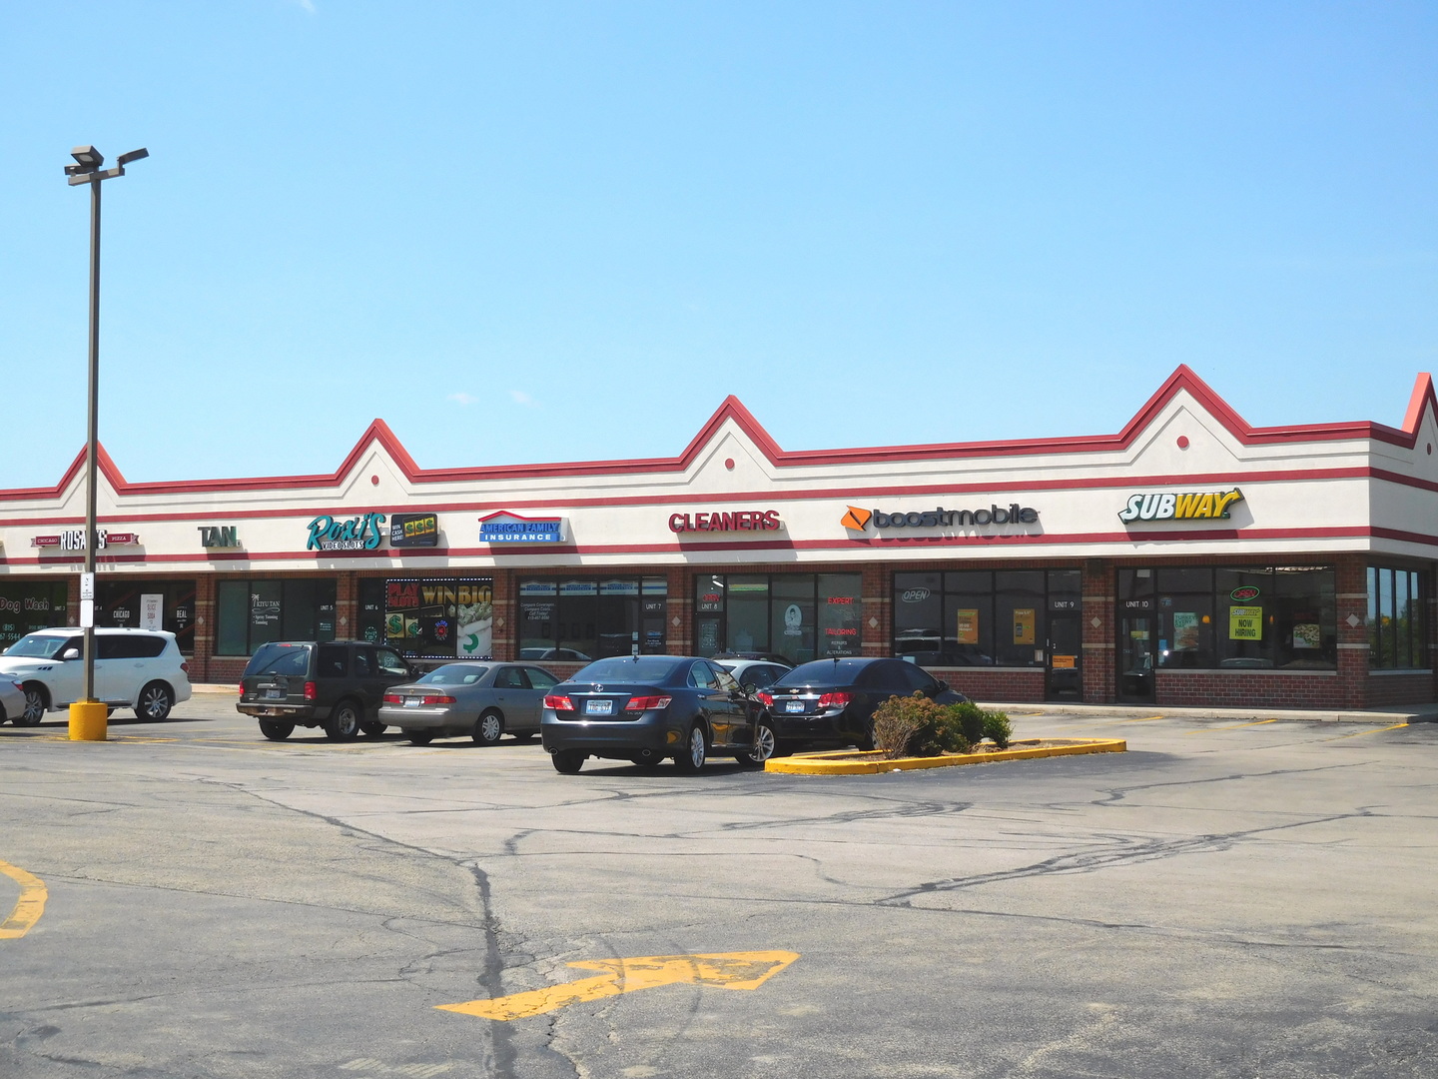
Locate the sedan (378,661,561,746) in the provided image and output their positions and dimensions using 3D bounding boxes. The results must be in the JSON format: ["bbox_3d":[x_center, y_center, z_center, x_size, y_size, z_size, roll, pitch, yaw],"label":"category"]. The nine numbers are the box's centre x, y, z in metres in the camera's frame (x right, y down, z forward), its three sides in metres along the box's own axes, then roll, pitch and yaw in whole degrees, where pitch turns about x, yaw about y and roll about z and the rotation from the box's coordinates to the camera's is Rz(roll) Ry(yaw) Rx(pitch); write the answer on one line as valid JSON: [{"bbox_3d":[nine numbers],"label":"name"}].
[{"bbox_3d":[-3.736,2.813,35.934,1.790,1.420,4.790,-2,-3,34],"label":"sedan"}]

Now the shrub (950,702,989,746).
[{"bbox_3d":[3.575,2.695,30.114,0.720,0.682,0.700,0,-2,0],"label":"shrub"}]

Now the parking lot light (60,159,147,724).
[{"bbox_3d":[-10.404,-1.664,34.999,1.300,10.028,0.750,-2,-3,38],"label":"parking lot light"}]

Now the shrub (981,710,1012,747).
[{"bbox_3d":[4.129,2.829,30.909,0.500,0.558,0.500,0,-2,0],"label":"shrub"}]

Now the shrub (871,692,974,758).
[{"bbox_3d":[2.753,2.513,28.120,1.370,0.872,1.200,0,-2,0],"label":"shrub"}]

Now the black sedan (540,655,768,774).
[{"bbox_3d":[-0.691,2.195,26.340,1.830,1.450,4.860,-1,-2,17],"label":"black sedan"}]

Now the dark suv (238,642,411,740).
[{"bbox_3d":[-6.676,2.752,38.005,1.800,1.750,4.800,-1,-3,29],"label":"dark suv"}]

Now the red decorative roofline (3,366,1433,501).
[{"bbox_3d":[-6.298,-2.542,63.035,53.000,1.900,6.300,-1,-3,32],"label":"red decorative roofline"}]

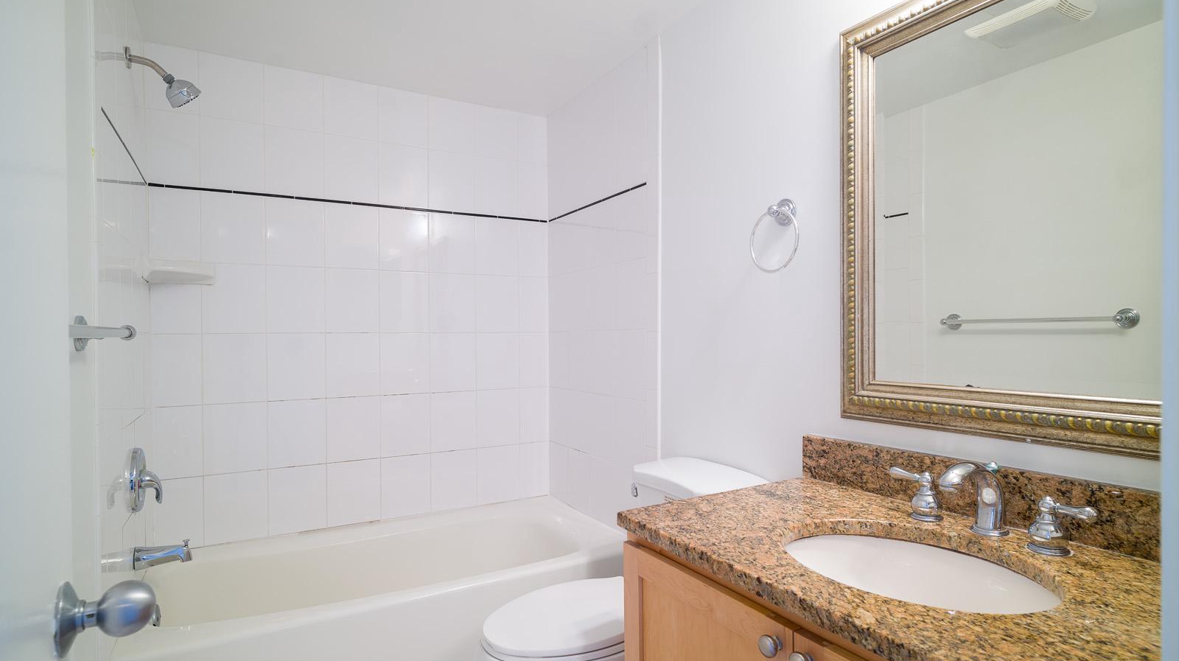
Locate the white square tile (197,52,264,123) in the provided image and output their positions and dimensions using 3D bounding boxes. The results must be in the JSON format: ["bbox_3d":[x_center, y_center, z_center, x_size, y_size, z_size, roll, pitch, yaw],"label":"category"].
[{"bbox_3d":[-1.318,-0.890,2.179,0.202,0.232,0.010,0,-1,-28],"label":"white square tile"}]

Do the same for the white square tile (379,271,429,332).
[{"bbox_3d":[-0.767,-0.117,2.452,0.201,0.254,0.010,0,-1,-29],"label":"white square tile"}]

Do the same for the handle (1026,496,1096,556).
[{"bbox_3d":[0.755,0.312,0.940,0.058,0.086,0.098,0,-1,-21],"label":"handle"}]

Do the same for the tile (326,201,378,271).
[{"bbox_3d":[-0.947,-0.373,2.357,0.201,0.257,0.010,0,-1,-29],"label":"tile"}]

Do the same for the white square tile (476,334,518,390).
[{"bbox_3d":[-0.415,0.136,2.662,0.202,0.254,0.010,0,0,-29],"label":"white square tile"}]

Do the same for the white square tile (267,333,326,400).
[{"bbox_3d":[-1.126,0.140,2.269,0.202,0.254,0.010,0,0,-29],"label":"white square tile"}]

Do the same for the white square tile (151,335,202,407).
[{"bbox_3d":[-1.460,0.142,2.087,0.150,0.252,0.010,0,0,-28],"label":"white square tile"}]

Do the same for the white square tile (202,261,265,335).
[{"bbox_3d":[-1.306,-0.115,2.171,0.202,0.254,0.010,0,0,-29],"label":"white square tile"}]

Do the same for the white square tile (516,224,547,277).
[{"bbox_3d":[-0.261,-0.376,2.741,0.143,0.257,0.010,0,0,-28],"label":"white square tile"}]

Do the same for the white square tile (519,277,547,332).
[{"bbox_3d":[-0.260,-0.119,2.736,0.145,0.253,0.010,0,-1,-28],"label":"white square tile"}]

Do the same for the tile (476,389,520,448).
[{"bbox_3d":[-0.408,0.391,2.643,0.201,0.251,0.010,0,-1,-29],"label":"tile"}]

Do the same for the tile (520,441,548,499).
[{"bbox_3d":[-0.252,0.644,2.726,0.145,0.248,0.010,0,-1,-28],"label":"tile"}]

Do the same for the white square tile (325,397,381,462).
[{"bbox_3d":[-0.939,0.393,2.349,0.201,0.251,0.010,0,-1,-29],"label":"white square tile"}]

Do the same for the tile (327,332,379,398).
[{"bbox_3d":[-0.942,0.139,2.352,0.201,0.252,0.010,0,-1,-29],"label":"tile"}]

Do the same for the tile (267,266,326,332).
[{"bbox_3d":[-1.127,-0.114,2.269,0.201,0.252,0.010,0,0,-28],"label":"tile"}]

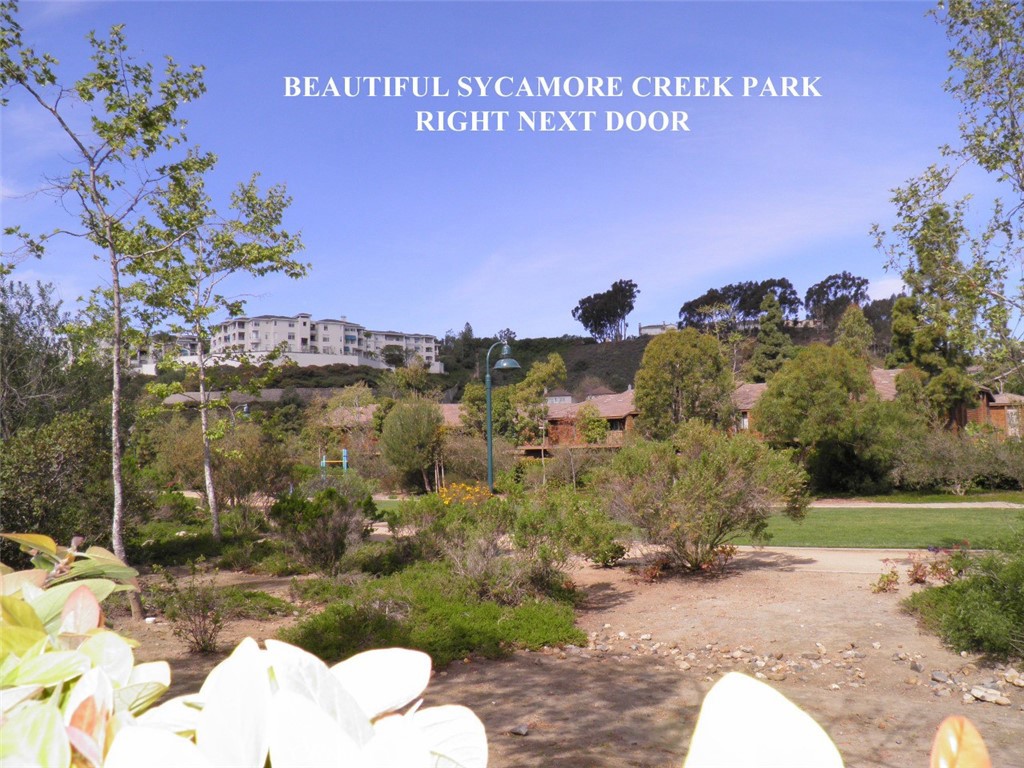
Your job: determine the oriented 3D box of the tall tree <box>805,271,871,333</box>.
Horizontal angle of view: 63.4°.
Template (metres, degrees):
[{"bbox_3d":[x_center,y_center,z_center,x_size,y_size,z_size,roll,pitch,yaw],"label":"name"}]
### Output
[{"bbox_3d":[105.997,-26.316,270.561,22.000,20.397,19.000,-1,-3,0],"label":"tall tree"}]

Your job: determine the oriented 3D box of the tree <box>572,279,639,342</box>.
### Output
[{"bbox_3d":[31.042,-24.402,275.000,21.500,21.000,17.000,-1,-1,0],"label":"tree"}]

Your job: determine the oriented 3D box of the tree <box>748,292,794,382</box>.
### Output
[{"bbox_3d":[23.607,-1.986,75.351,4.900,12.776,4.700,-1,-3,0],"label":"tree"}]

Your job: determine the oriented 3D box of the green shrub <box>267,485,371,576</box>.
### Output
[{"bbox_3d":[-2.673,2.020,11.500,1.400,1.250,1.300,-1,-1,0],"label":"green shrub"}]

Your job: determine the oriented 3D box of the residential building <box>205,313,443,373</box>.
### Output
[{"bbox_3d":[-50.837,-12.464,232.000,66.000,12.000,36.000,0,-1,-27],"label":"residential building"}]

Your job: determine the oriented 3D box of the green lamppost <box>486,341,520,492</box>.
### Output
[{"bbox_3d":[-0.214,0.858,22.110,0.900,4.002,0.730,-2,-3,14],"label":"green lamppost"}]

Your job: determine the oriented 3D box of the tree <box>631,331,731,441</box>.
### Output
[{"bbox_3d":[7.454,0.500,36.000,4.300,5.800,4.200,-1,-1,0],"label":"tree"}]

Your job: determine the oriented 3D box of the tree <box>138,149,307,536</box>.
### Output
[{"bbox_3d":[-4.726,-0.570,13.522,2.600,6.228,2.500,-1,-3,0],"label":"tree"}]

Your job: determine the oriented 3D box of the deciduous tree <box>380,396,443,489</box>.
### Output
[{"bbox_3d":[-2.791,1.694,23.000,1.720,2.600,1.700,-1,-1,0],"label":"deciduous tree"}]

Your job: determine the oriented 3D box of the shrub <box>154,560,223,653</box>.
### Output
[{"bbox_3d":[-2.598,1.775,6.651,0.540,0.692,0.520,-1,-3,0],"label":"shrub"}]

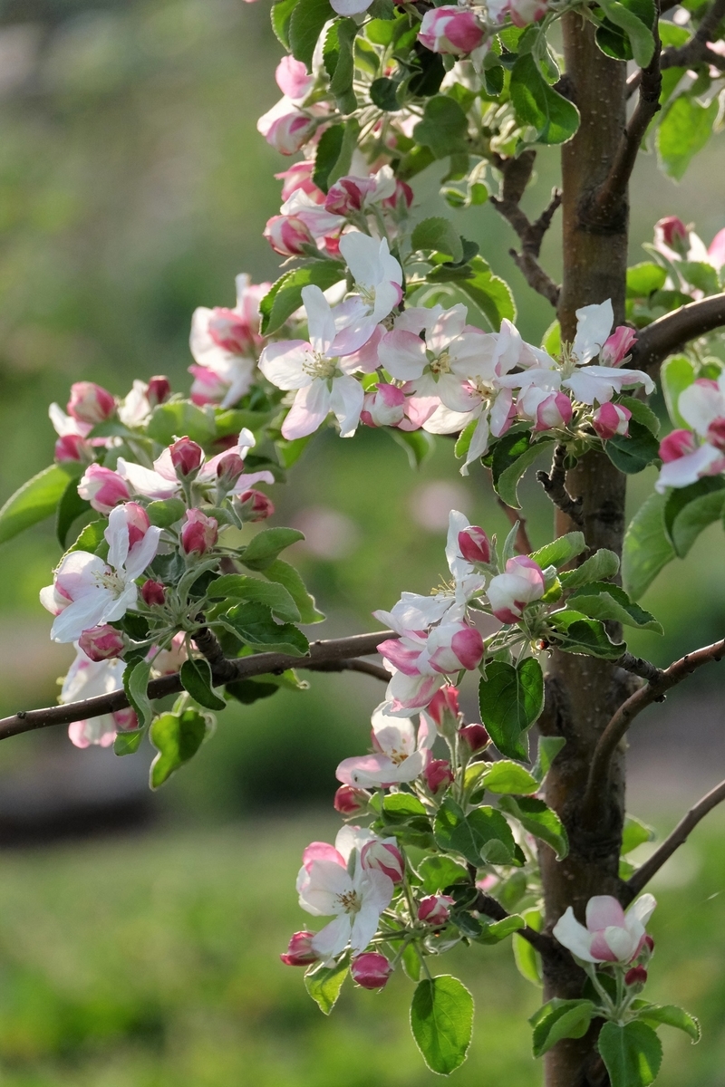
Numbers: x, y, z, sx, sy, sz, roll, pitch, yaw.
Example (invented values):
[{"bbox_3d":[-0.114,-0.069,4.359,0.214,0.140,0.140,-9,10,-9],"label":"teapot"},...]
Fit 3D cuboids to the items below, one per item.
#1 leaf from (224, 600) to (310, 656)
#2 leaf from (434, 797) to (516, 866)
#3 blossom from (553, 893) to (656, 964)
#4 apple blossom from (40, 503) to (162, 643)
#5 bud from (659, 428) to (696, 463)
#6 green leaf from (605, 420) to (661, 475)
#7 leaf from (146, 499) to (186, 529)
[{"bbox_3d":[-0.035,0.032,2.410,0.035,0.011,0.022,20,42,14],"label":"leaf"},{"bbox_3d":[0.036,0.093,2.100,0.023,0.024,0.008,-22,-29,-12],"label":"leaf"},{"bbox_3d":[0.089,0.142,2.400,0.037,0.025,0.034,3,15,0],"label":"blossom"},{"bbox_3d":[-0.084,0.009,2.085,0.042,0.045,0.019,0,-18,32],"label":"apple blossom"},{"bbox_3d":[0.108,-0.034,2.230,0.014,0.012,0.012,-21,0,-25],"label":"bud"},{"bbox_3d":[0.100,-0.035,2.410,0.026,0.021,0.008,22,-28,12],"label":"green leaf"},{"bbox_3d":[-0.067,-0.010,2.200,0.013,0.010,0.012,1,5,0],"label":"leaf"}]

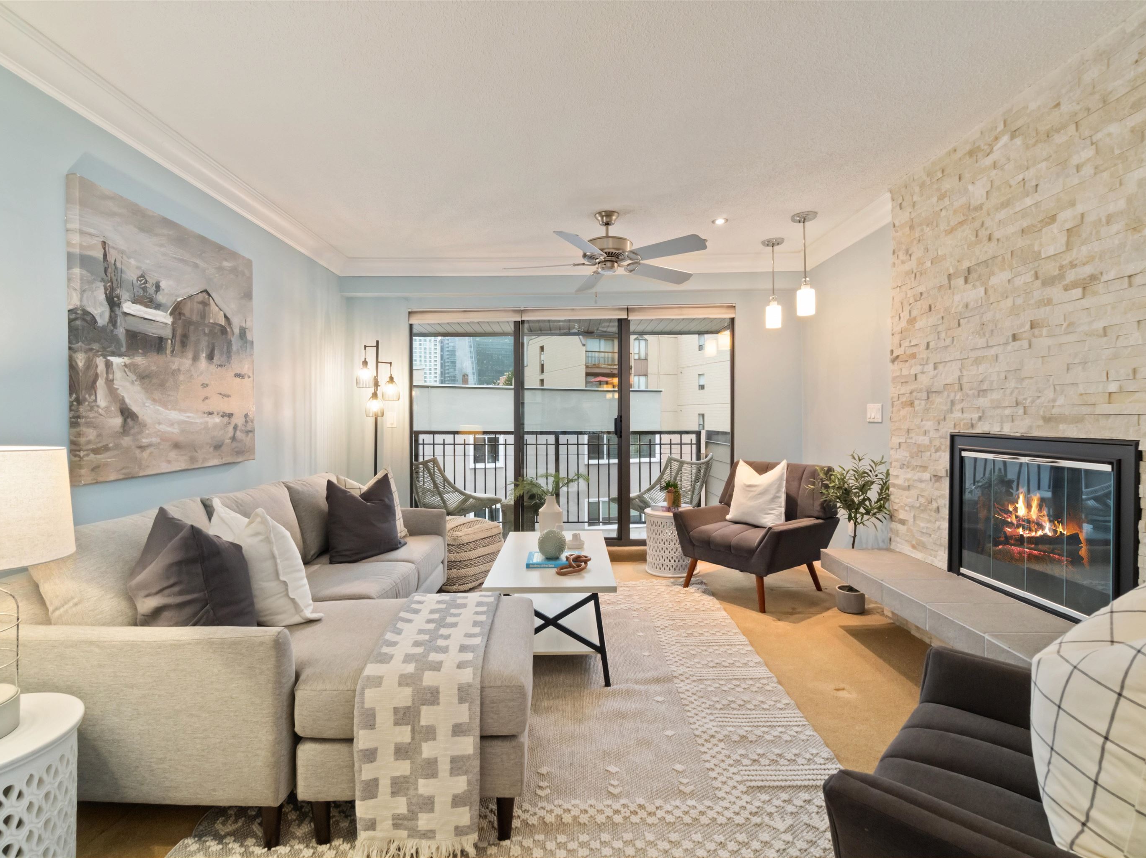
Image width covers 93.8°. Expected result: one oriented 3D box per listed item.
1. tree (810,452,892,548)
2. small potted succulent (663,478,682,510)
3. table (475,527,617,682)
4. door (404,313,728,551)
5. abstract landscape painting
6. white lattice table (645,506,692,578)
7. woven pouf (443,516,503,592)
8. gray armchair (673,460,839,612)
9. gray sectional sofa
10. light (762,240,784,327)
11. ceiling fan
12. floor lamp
[{"bbox_3d":[1.660,0.634,3.333,0.450,0.980,0.450,0,1,-1],"label":"tree"},{"bbox_3d":[0.756,0.493,4.141,0.140,0.235,0.140,0,1,-1],"label":"small potted succulent"},{"bbox_3d":[-0.103,0.910,2.922,0.590,0.460,1.125,0,1,-1],"label":"table"},{"bbox_3d":[-0.004,0.003,4.462,2.680,1.970,0.120,0,1,-1],"label":"door"},{"bbox_3d":[-1.821,-0.373,2.504,0.045,1.130,1.090,0,1,-1],"label":"abstract landscape painting"},{"bbox_3d":[0.782,0.871,4.200,0.410,0.470,0.410,0,1,-1],"label":"white lattice table"},{"bbox_3d":[-0.815,0.903,3.965,0.460,0.430,0.460,1,2,37],"label":"woven pouf"},{"bbox_3d":[1.276,0.690,3.743,0.820,0.850,0.760,-1,2,-37],"label":"gray armchair"},{"bbox_3d":[-0.931,0.725,2.464,1.620,0.860,2.050,0,1,-1],"label":"gray sectional sofa"},{"bbox_3d":[1.438,-1.028,3.851,0.160,0.620,0.160,0,1,-1],"label":"light"},{"bbox_3d":[0.218,-1.130,3.276,1.280,0.390,1.280,0,1,-1],"label":"ceiling fan"},{"bbox_3d":[-1.386,0.249,3.793,0.310,1.750,0.270,0,1,-1],"label":"floor lamp"}]

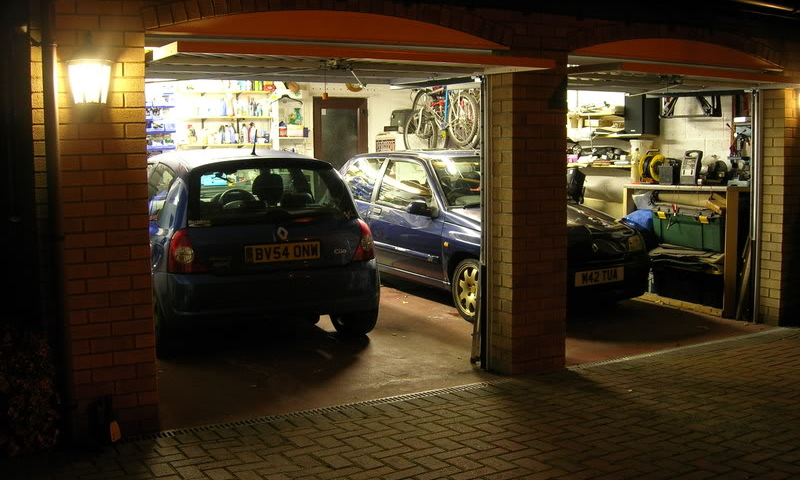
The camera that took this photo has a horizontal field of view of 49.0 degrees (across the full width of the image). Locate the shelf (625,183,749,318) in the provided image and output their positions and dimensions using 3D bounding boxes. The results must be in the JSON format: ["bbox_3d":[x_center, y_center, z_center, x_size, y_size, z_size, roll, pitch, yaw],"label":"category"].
[{"bbox_3d":[2.570,0.050,7.420,0.580,1.030,1.420,-4,7,-28],"label":"shelf"}]

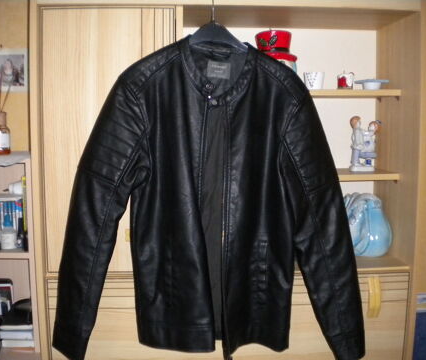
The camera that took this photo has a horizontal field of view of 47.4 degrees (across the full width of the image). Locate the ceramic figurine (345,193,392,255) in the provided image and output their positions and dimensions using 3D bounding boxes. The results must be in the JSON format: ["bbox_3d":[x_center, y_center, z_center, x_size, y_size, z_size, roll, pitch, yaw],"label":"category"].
[{"bbox_3d":[0.484,0.146,1.560,0.185,0.205,0.150,0,6,6],"label":"ceramic figurine"}]

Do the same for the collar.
[{"bbox_3d":[0.011,-0.249,1.100,0.175,0.155,0.115,0,5,-2],"label":"collar"}]

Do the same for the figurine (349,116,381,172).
[{"bbox_3d":[0.493,-0.113,1.570,0.103,0.178,0.075,0,5,1],"label":"figurine"}]

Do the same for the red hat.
[{"bbox_3d":[0.188,-0.407,1.480,0.140,0.100,0.140,1,6,14],"label":"red hat"}]

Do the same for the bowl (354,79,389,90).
[{"bbox_3d":[0.493,-0.294,1.500,0.105,0.035,0.100,0,5,0],"label":"bowl"}]

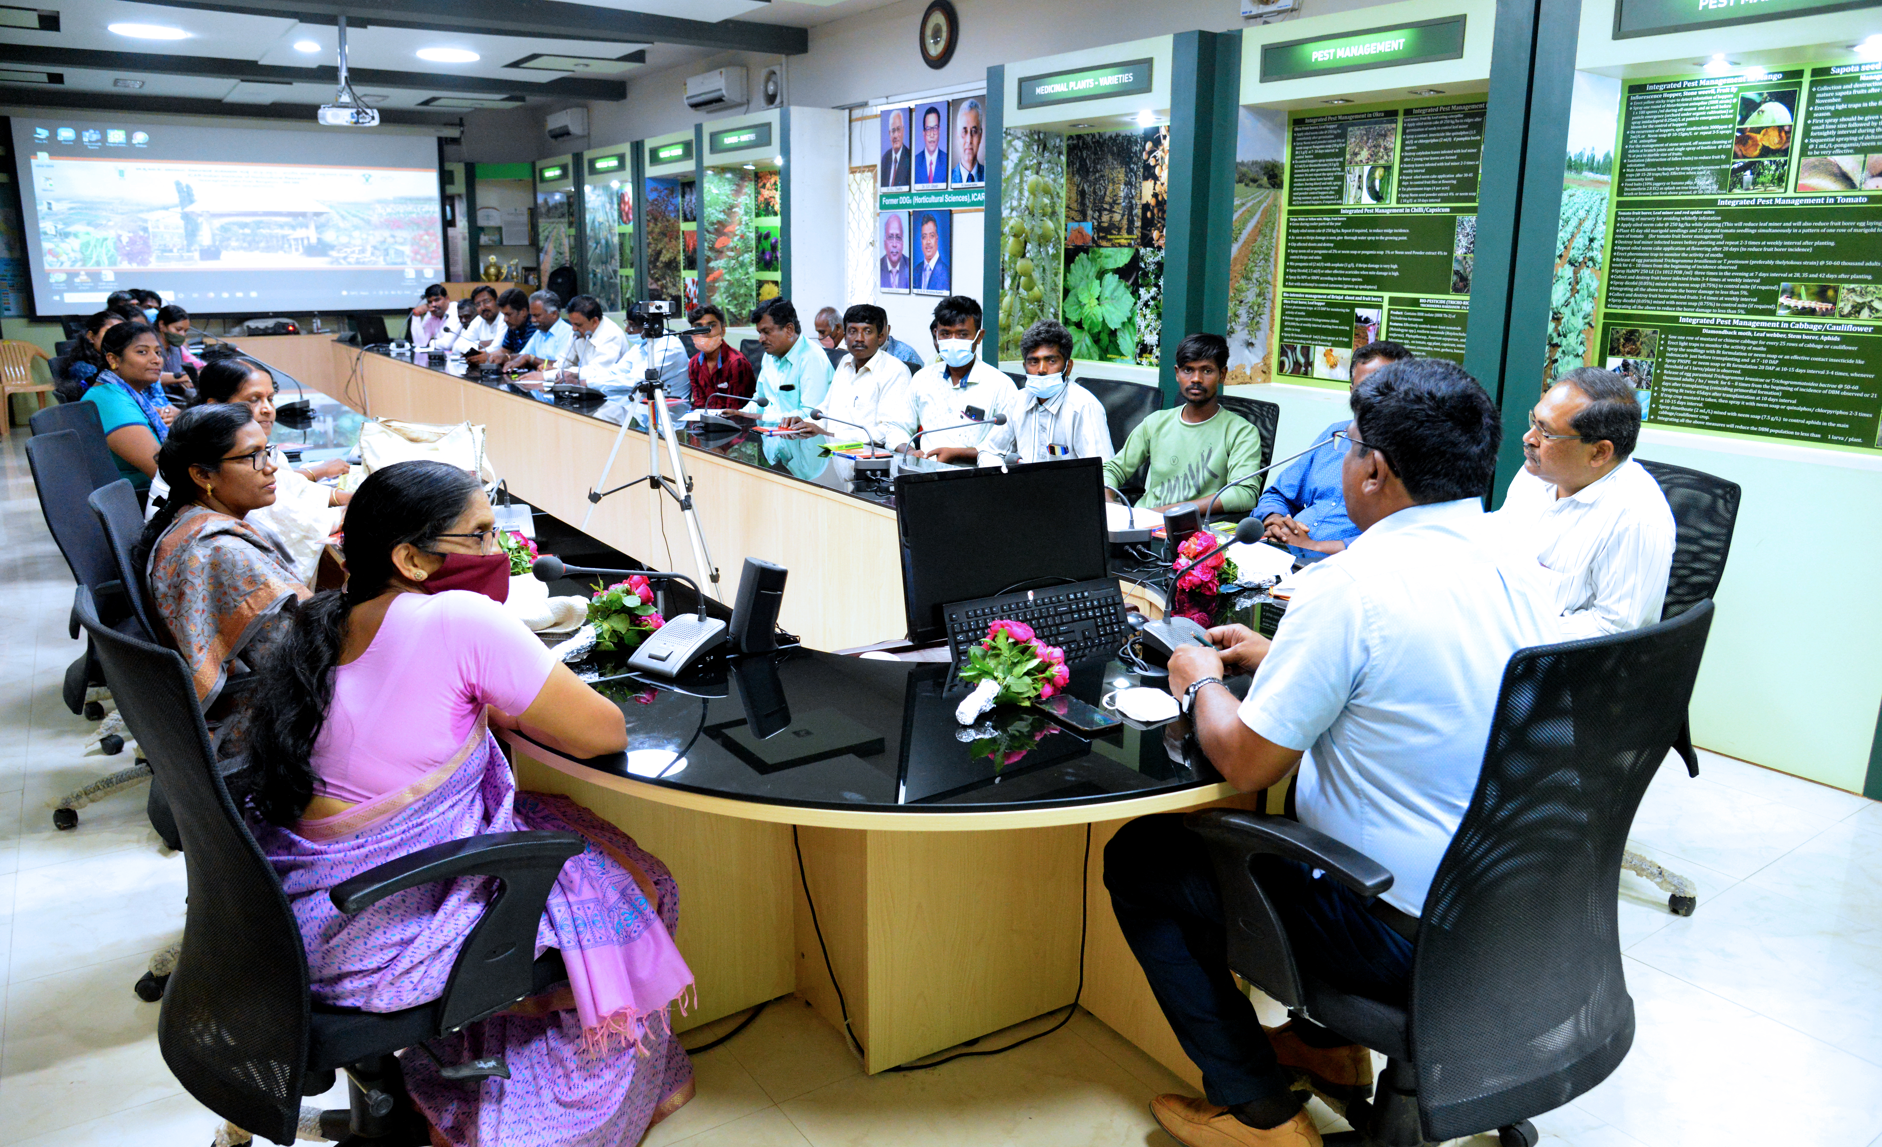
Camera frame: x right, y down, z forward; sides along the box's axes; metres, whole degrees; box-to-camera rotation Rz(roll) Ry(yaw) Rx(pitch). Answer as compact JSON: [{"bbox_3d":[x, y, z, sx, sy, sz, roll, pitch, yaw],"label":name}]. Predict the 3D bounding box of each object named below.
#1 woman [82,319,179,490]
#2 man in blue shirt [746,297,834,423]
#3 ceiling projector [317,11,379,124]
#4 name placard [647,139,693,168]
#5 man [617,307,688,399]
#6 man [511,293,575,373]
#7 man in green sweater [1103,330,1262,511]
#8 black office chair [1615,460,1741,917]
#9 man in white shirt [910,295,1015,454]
[{"bbox_3d":[-2.806,-0.321,4.832,0.750,1.270,0.460,-6,16,-22],"label":"woman"},{"bbox_3d":[-0.638,-0.539,5.609,0.740,1.320,0.520,-12,19,-40],"label":"man in blue shirt"},{"bbox_3d":[-3.486,-2.926,7.335,0.330,0.630,0.260,-10,18,-34],"label":"ceiling projector"},{"bbox_3d":[-2.123,-3.305,9.885,0.040,0.138,0.840,-10,18,-34],"label":"name placard"},{"bbox_3d":[-1.936,-1.109,7.911,0.820,1.220,0.540,-9,17,-31],"label":"man"},{"bbox_3d":[-2.913,-1.468,9.255,0.820,1.220,0.520,-10,18,-34],"label":"man"},{"bbox_3d":[0.821,-0.184,4.370,0.560,1.260,0.750,9,17,29],"label":"man in green sweater"},{"bbox_3d":[1.543,0.255,3.099,0.600,1.060,0.600,-10,18,-34],"label":"black office chair"},{"bbox_3d":[0.086,-0.294,4.617,0.540,1.350,0.720,8,17,29],"label":"man in white shirt"}]

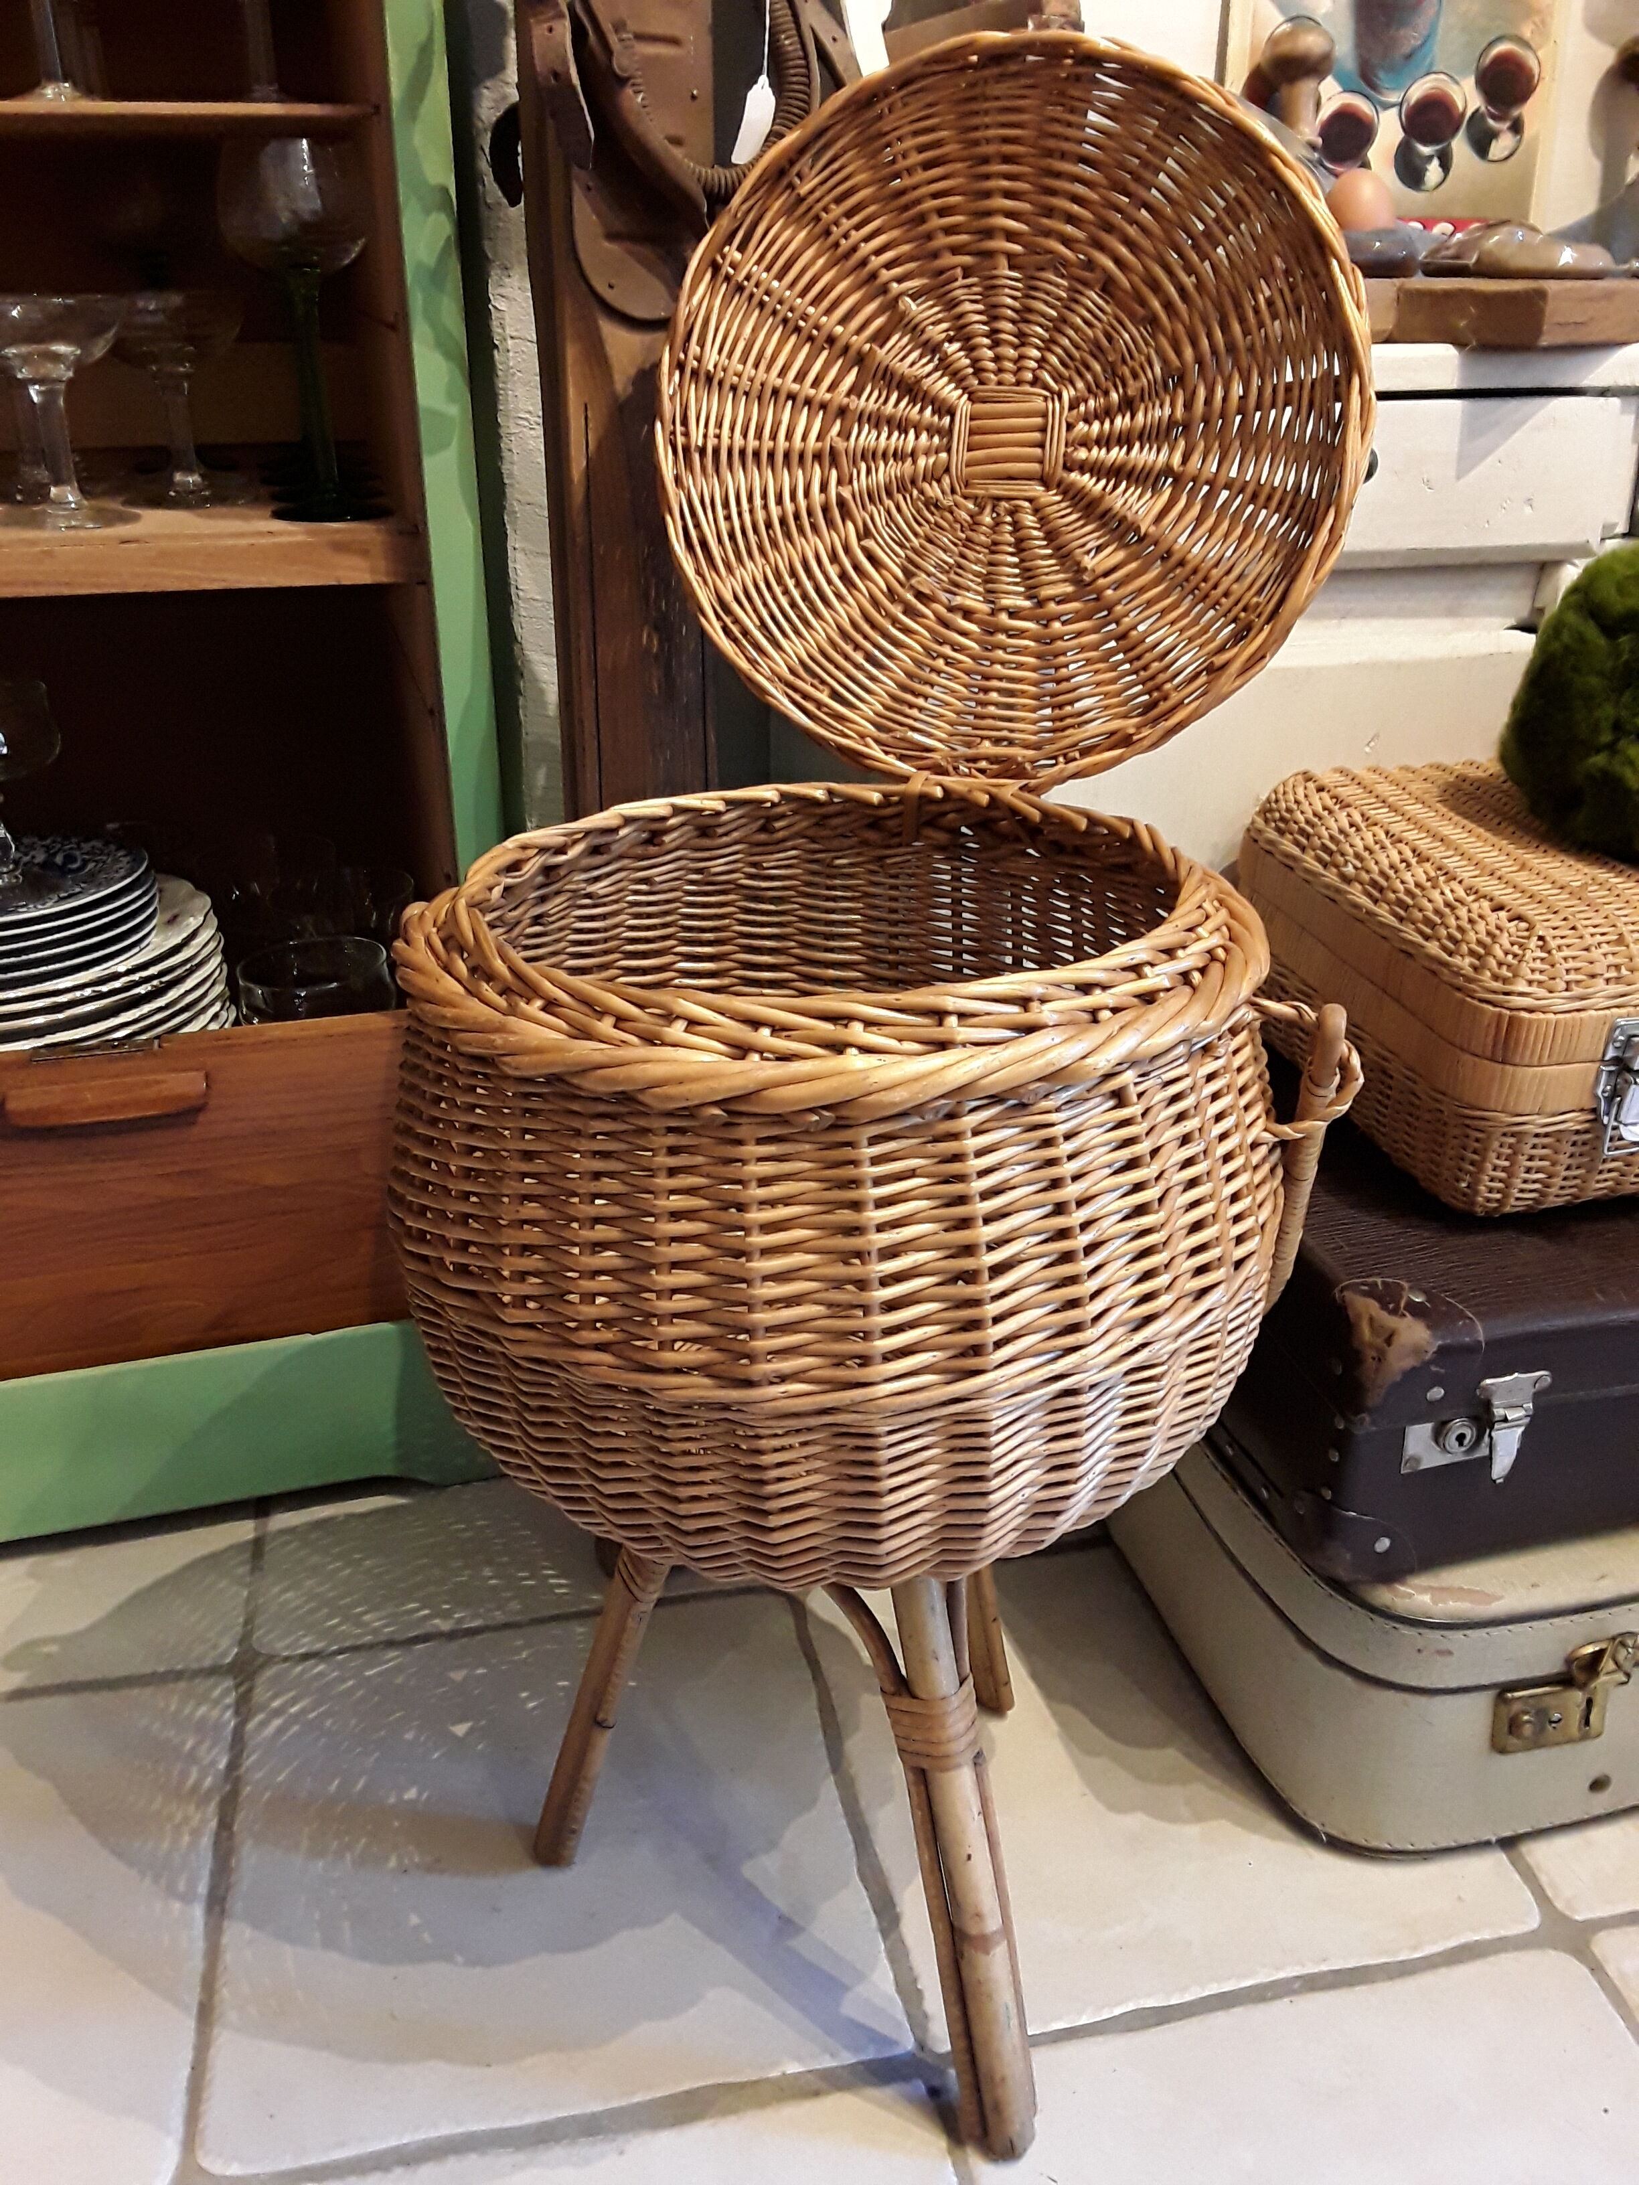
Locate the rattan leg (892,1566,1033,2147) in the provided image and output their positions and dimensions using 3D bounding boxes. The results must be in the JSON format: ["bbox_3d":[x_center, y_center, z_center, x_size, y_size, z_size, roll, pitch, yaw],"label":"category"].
[{"bbox_3d":[0.072,0.381,0.838,0.037,0.327,0.030,-13,13,-24],"label":"rattan leg"}]

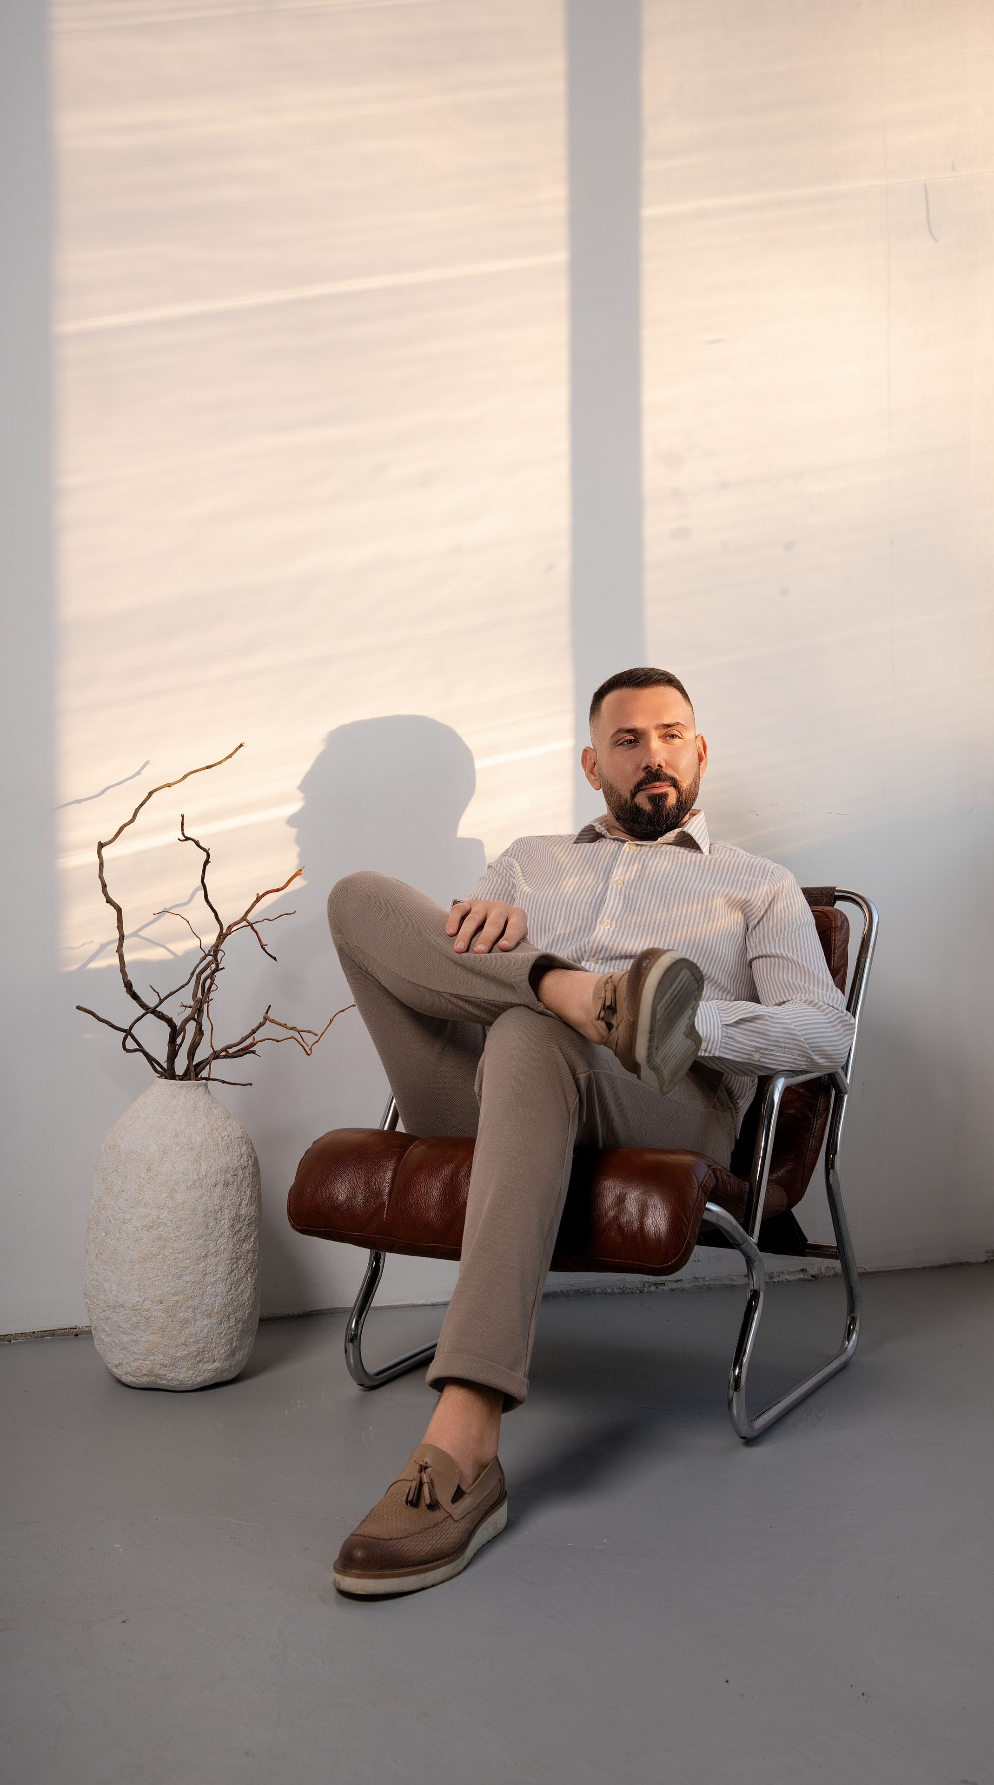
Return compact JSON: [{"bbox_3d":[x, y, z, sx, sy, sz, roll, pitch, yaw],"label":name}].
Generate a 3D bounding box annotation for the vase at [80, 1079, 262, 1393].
[{"bbox_3d":[-0.488,0.507,3.135,0.267,0.446,0.267,0,3,0],"label":"vase"}]

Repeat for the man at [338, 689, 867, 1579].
[{"bbox_3d":[0.033,0.209,2.825,0.651,1.069,1.213,1,3,25],"label":"man"}]

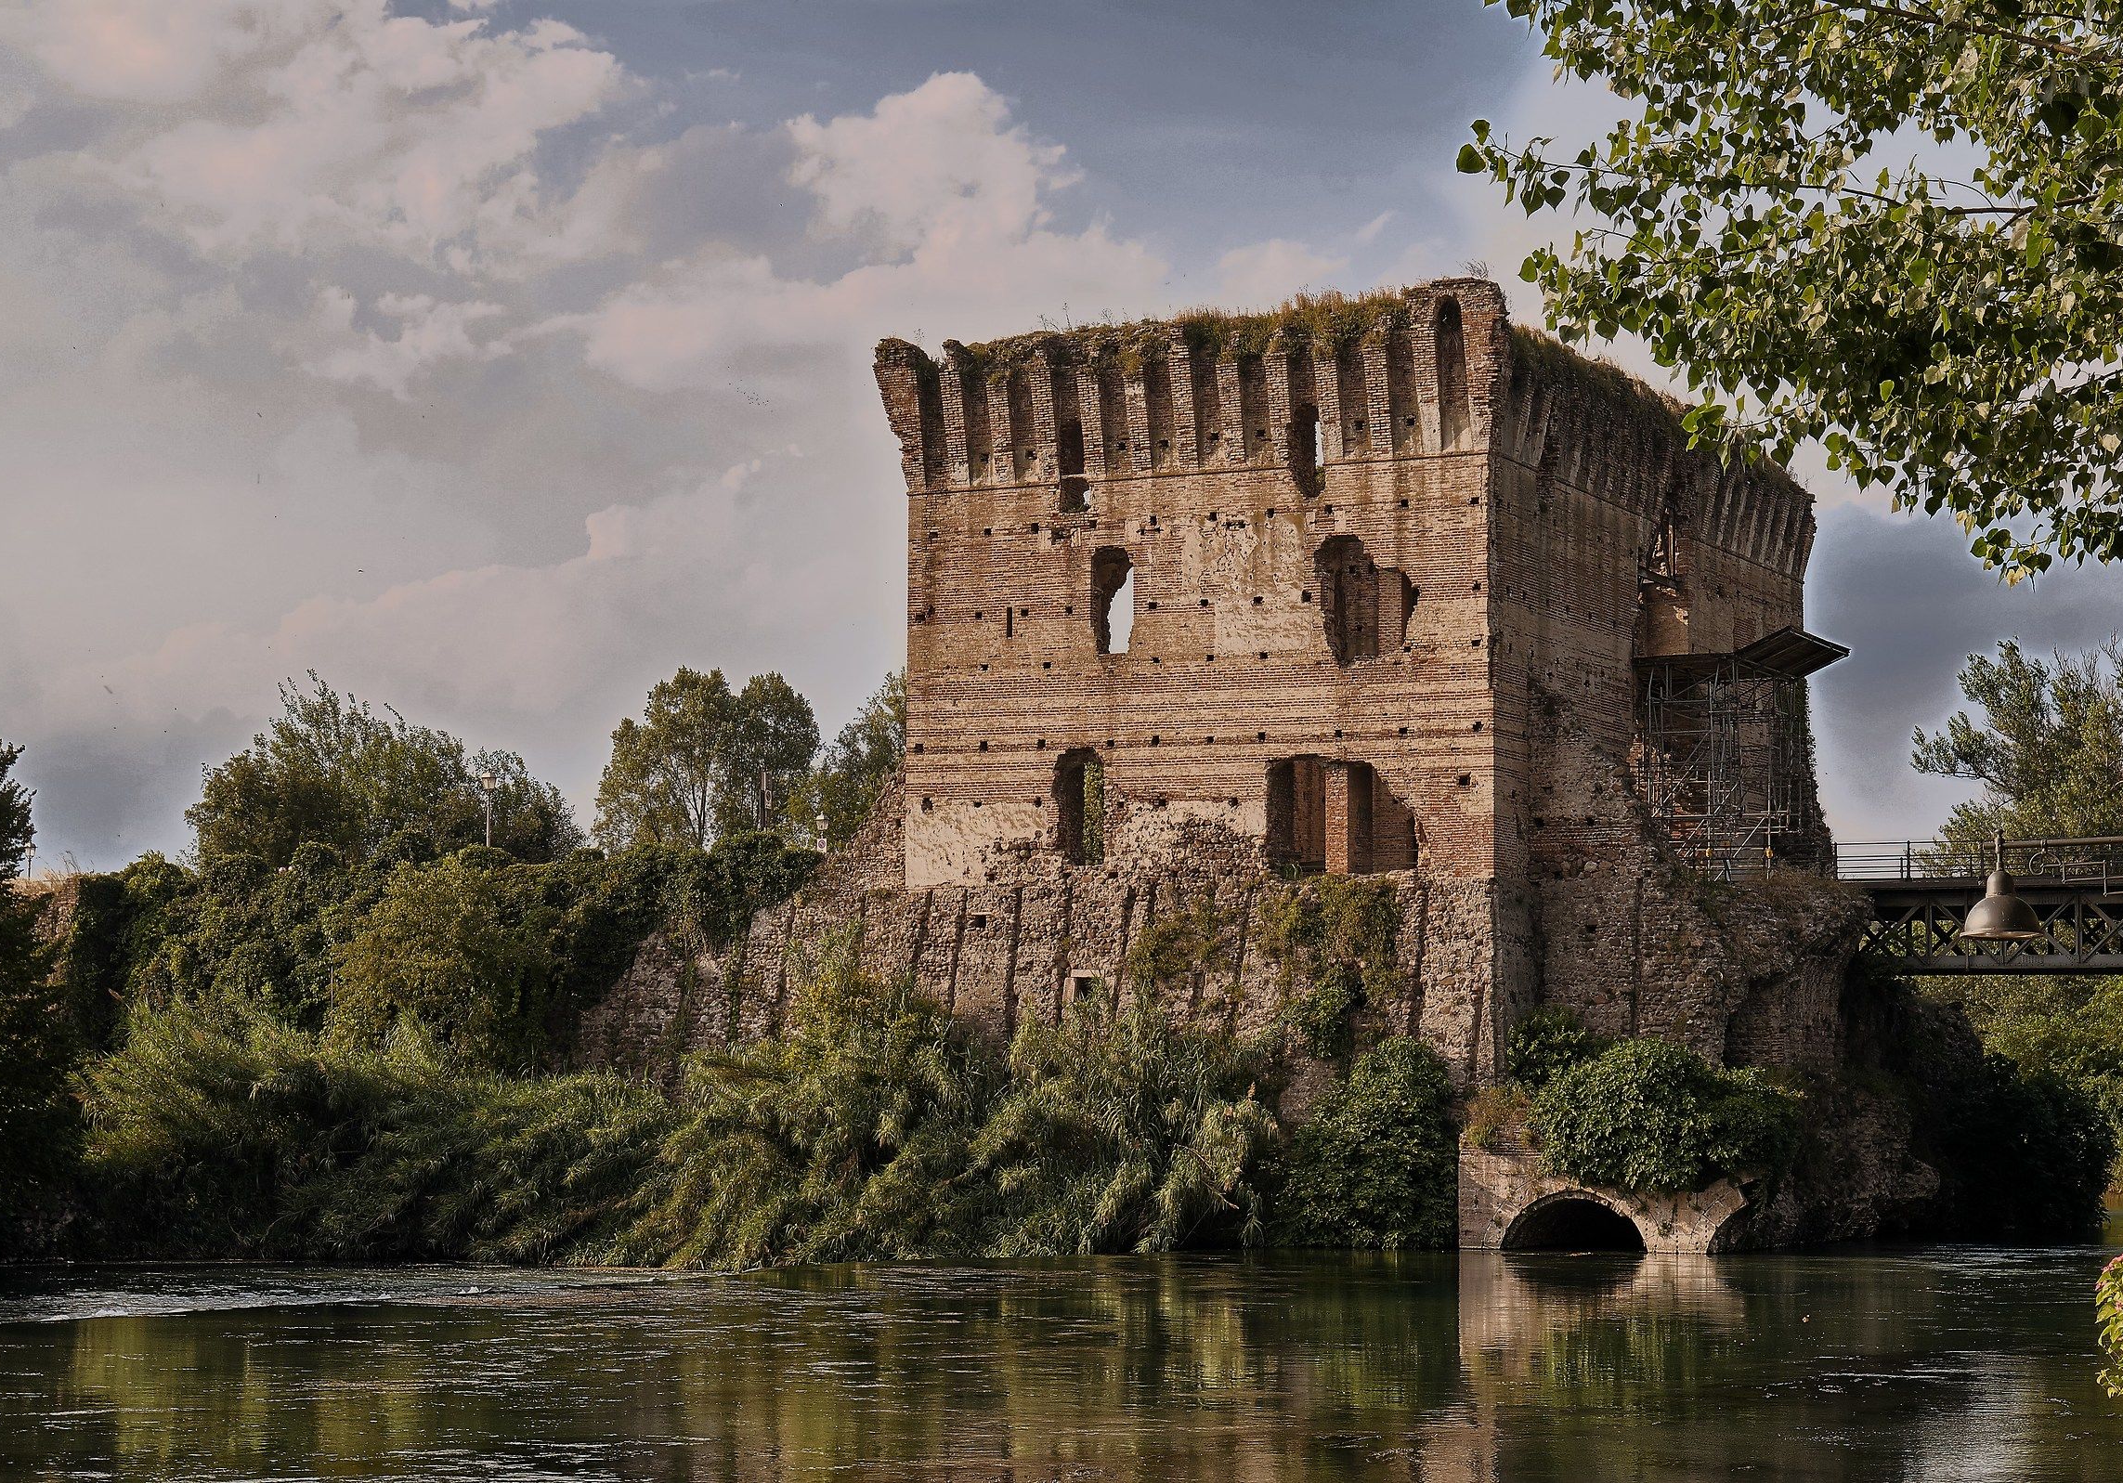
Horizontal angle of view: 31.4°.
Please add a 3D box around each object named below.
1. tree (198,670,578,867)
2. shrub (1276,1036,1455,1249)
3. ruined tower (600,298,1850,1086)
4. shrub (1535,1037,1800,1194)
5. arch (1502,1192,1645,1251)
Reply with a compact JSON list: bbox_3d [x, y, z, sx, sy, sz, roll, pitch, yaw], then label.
[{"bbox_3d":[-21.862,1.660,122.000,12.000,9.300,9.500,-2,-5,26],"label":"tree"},{"bbox_3d":[6.579,8.665,81.500,3.500,4.400,3.000,-2,-5,26],"label":"shrub"},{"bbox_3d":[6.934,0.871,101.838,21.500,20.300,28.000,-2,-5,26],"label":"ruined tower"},{"bbox_3d":[12.871,7.982,80.300,4.900,3.200,3.400,-2,-5,26],"label":"shrub"},{"bbox_3d":[11.079,10.192,80.271,3.190,1.350,1.400,-2,-5,26],"label":"arch"}]

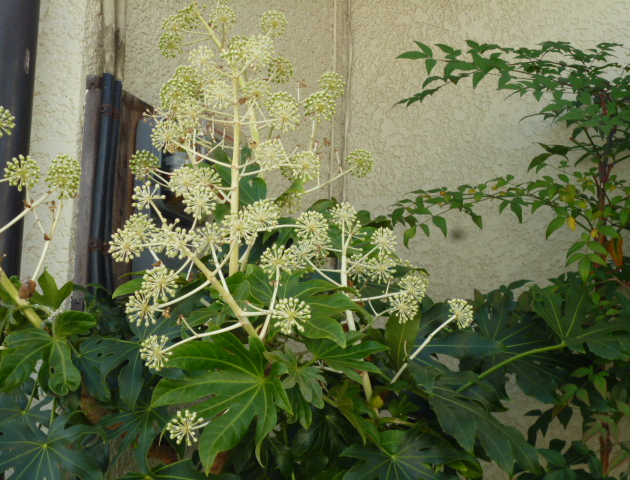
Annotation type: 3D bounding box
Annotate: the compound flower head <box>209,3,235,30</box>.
[{"bbox_3d":[-0.133,-0.322,2.080,0.037,0.040,0.037,2,-11,0],"label":"compound flower head"}]

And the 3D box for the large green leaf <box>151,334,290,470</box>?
[{"bbox_3d":[-0.123,0.212,1.880,0.180,0.172,0.120,2,-11,0],"label":"large green leaf"}]

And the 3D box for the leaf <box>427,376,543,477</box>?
[{"bbox_3d":[0.236,0.260,2.030,0.161,0.132,0.090,2,-12,0],"label":"leaf"}]

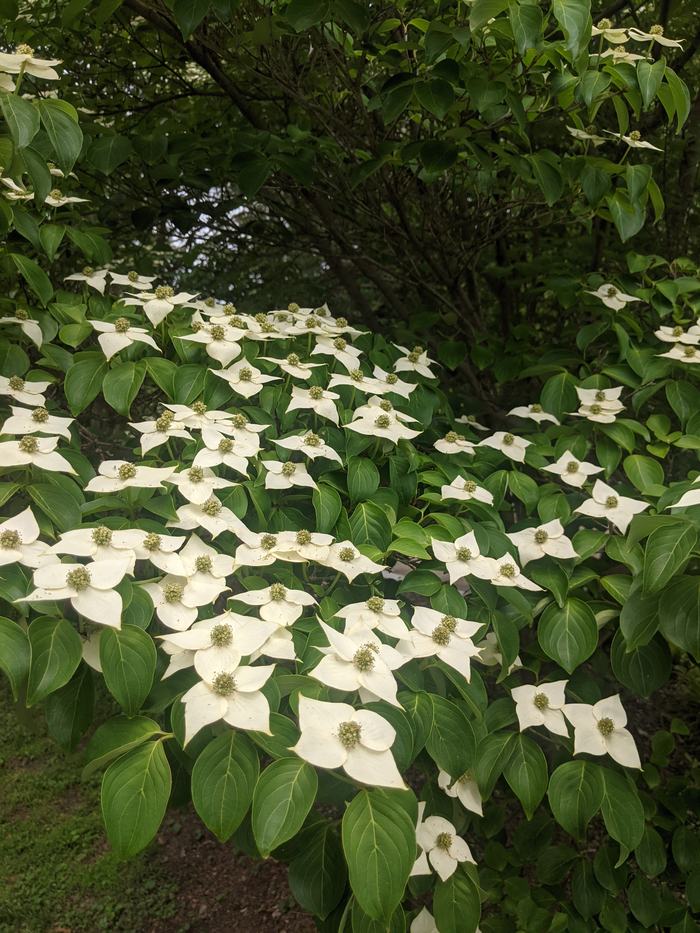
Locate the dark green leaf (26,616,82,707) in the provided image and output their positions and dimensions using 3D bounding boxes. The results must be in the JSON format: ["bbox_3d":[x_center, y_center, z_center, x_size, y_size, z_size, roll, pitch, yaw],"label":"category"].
[{"bbox_3d":[-0.253,0.166,0.620,0.042,0.080,0.020,19,-15,-1],"label":"dark green leaf"}]

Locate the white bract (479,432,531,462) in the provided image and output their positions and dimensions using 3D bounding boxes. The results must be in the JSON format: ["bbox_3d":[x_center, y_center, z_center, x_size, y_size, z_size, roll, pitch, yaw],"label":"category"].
[{"bbox_3d":[0.251,-0.033,1.190,0.080,0.027,0.072,0,35,0],"label":"white bract"}]

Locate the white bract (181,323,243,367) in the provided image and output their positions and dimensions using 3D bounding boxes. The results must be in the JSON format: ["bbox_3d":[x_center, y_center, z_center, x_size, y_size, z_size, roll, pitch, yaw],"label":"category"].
[{"bbox_3d":[-0.166,-0.146,0.870,0.080,0.033,0.075,0,30,0],"label":"white bract"}]

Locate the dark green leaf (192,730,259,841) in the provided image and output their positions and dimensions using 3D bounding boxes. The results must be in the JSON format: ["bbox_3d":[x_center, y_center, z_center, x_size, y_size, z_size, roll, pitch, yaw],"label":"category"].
[{"bbox_3d":[-0.102,0.262,0.600,0.051,0.087,0.020,0,-8,0],"label":"dark green leaf"}]

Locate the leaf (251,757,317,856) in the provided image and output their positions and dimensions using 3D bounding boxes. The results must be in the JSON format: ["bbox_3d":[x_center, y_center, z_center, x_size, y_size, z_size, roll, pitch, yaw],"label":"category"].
[{"bbox_3d":[-0.050,0.258,0.550,0.046,0.080,0.018,19,-14,2],"label":"leaf"}]

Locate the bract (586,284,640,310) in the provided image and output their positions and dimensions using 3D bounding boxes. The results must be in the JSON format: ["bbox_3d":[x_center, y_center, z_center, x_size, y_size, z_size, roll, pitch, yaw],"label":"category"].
[{"bbox_3d":[0.455,-0.293,1.260,0.082,0.025,0.070,0,40,0],"label":"bract"}]

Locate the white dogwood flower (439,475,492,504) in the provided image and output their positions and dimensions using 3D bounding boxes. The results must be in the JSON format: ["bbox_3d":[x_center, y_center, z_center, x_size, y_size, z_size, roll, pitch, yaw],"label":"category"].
[{"bbox_3d":[0.168,0.033,1.060,0.074,0.026,0.072,0,28,0],"label":"white dogwood flower"}]

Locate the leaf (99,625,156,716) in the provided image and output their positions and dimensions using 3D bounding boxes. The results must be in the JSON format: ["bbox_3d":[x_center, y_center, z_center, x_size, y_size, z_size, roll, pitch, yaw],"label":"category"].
[{"bbox_3d":[-0.186,0.171,0.610,0.047,0.080,0.018,-9,-13,-5],"label":"leaf"}]

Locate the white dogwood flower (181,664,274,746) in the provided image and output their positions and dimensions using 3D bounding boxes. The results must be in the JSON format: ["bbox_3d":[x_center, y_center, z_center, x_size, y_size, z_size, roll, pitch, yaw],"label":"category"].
[{"bbox_3d":[-0.093,0.182,0.560,0.077,0.030,0.077,-6,30,3],"label":"white dogwood flower"}]

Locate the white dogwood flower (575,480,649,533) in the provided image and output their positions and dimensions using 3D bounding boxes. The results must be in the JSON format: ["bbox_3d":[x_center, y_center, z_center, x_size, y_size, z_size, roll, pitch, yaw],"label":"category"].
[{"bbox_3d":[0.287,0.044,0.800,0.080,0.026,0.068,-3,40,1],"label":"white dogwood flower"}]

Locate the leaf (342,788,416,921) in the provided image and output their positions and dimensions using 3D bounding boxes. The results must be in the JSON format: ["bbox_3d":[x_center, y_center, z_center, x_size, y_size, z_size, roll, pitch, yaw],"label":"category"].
[{"bbox_3d":[0.022,0.302,0.570,0.055,0.094,0.020,0,-17,0],"label":"leaf"}]

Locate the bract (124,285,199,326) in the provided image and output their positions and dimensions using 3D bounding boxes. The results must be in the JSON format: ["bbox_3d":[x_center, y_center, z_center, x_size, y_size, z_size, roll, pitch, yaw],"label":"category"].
[{"bbox_3d":[-0.239,-0.203,0.920,0.090,0.034,0.080,0,28,0],"label":"bract"}]

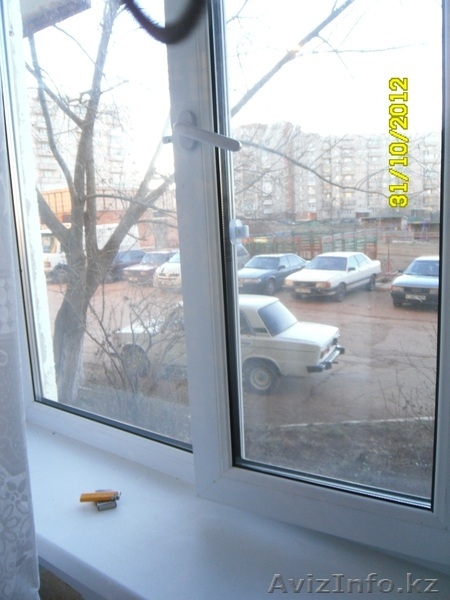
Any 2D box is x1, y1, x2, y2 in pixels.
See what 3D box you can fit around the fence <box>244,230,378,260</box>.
[{"bbox_3d":[5.415,-3.401,31.192,8.800,1.800,0.120,1,10,20],"label":"fence"}]

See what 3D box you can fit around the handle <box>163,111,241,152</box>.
[{"bbox_3d":[-0.027,-0.285,0.814,0.132,0.082,0.052,3,10,28],"label":"handle"}]

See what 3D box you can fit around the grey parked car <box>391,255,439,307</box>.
[{"bbox_3d":[6.521,-0.658,15.181,1.690,1.380,4.360,4,11,33],"label":"grey parked car"}]

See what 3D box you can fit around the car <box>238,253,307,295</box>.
[{"bbox_3d":[1.905,-1.101,19.122,1.690,1.380,4.450,5,12,38],"label":"car"}]

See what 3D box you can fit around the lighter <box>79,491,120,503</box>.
[{"bbox_3d":[-0.257,0.407,1.003,0.080,0.011,0.023,-3,9,-1],"label":"lighter"}]

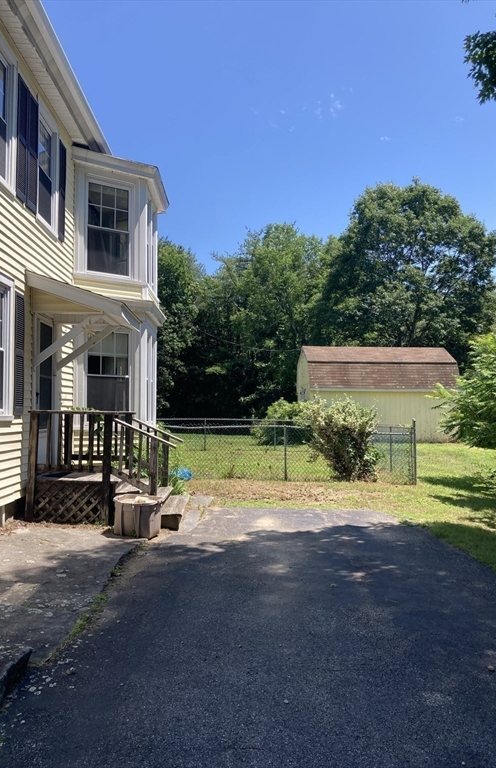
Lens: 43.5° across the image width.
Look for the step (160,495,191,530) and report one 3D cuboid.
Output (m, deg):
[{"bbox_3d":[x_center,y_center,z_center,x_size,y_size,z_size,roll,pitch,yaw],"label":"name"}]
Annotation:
[{"bbox_3d":[-1.060,1.850,9.050,0.330,0.200,1.900,0,-3,-1],"label":"step"}]

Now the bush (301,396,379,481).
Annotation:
[{"bbox_3d":[2.003,1.204,13.600,1.720,1.850,1.600,0,-3,-1],"label":"bush"}]

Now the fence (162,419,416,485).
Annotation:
[{"bbox_3d":[0.881,1.527,13.850,5.600,1.360,0.120,0,-3,-1],"label":"fence"}]

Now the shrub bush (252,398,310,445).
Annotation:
[{"bbox_3d":[1.543,1.630,27.000,2.700,2.050,2.400,0,-3,-1],"label":"shrub bush"}]

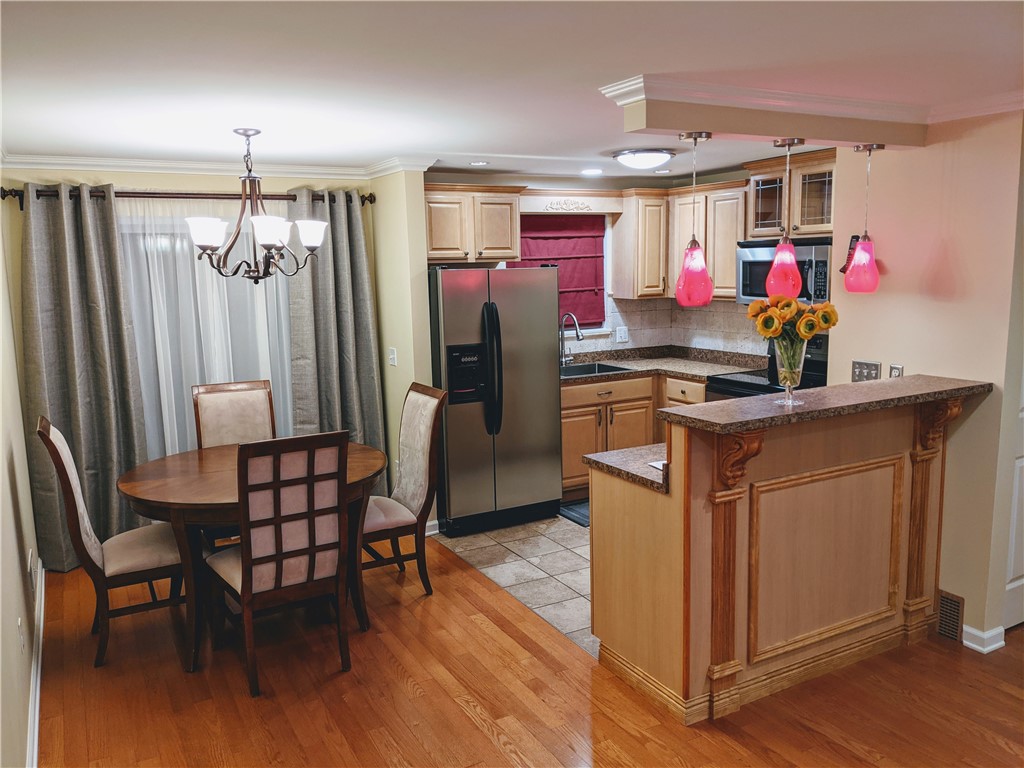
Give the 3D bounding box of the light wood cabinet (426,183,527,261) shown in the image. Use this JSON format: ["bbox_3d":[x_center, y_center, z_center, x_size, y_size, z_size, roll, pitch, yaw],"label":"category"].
[{"bbox_3d":[-0.358,-1.161,5.844,0.865,0.539,0.350,-6,9,-28],"label":"light wood cabinet"}]

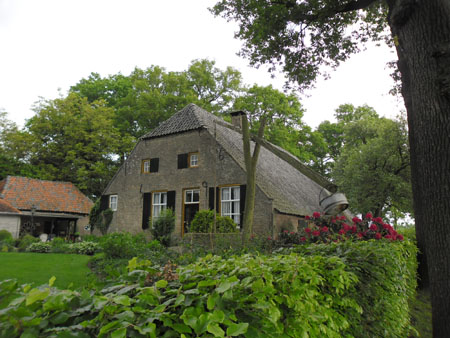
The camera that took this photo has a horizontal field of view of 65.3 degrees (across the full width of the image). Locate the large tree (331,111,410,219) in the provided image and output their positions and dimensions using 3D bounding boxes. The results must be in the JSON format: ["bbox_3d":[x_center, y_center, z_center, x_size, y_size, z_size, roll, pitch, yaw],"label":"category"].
[{"bbox_3d":[10.917,0.490,25.414,6.195,9.970,6.195,0,-11,0],"label":"large tree"}]

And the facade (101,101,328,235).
[{"bbox_3d":[1.759,0.967,24.697,11.500,8.400,17.200,-7,-13,32],"label":"facade"}]

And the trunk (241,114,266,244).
[{"bbox_3d":[0.781,0.304,9.628,0.720,3.785,0.420,0,-11,0],"label":"trunk"}]

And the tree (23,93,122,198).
[{"bbox_3d":[-13.467,-0.454,30.659,8.815,13.263,8.374,0,-11,0],"label":"tree"}]

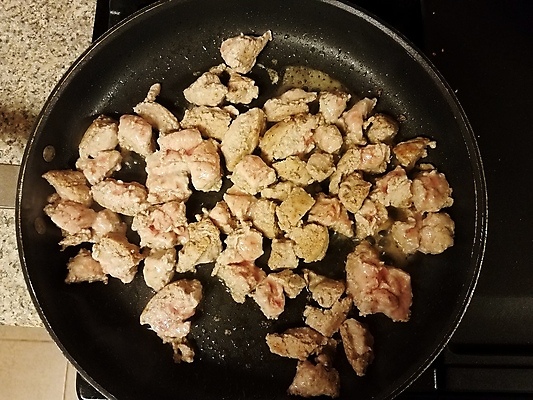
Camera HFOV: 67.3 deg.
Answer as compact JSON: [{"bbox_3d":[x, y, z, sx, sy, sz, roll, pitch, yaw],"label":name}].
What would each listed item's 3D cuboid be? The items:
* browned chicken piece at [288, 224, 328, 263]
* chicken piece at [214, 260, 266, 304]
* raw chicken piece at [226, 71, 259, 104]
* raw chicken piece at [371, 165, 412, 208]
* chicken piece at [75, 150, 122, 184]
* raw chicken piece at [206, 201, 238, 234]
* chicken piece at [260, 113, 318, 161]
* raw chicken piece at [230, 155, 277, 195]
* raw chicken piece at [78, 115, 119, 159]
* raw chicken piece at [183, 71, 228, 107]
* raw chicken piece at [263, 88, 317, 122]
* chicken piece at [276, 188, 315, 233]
[{"bbox_3d":[0.031,0.032,0.299,0.029,0.015,0.027,15,81,4],"label":"browned chicken piece"},{"bbox_3d":[-0.021,0.055,0.285,0.029,0.020,0.027,36,80,6],"label":"chicken piece"},{"bbox_3d":[-0.018,-0.086,0.313,0.025,0.018,0.023,6,80,1],"label":"raw chicken piece"},{"bbox_3d":[0.093,-0.005,0.294,0.031,0.021,0.028,-30,81,-5],"label":"raw chicken piece"},{"bbox_3d":[-0.125,-0.027,0.303,0.033,0.018,0.024,-32,82,-5],"label":"chicken piece"},{"bbox_3d":[-0.031,0.014,0.295,0.018,0.017,0.025,-36,81,-8],"label":"raw chicken piece"},{"bbox_3d":[0.019,-0.048,0.302,0.049,0.021,0.030,-26,80,-4],"label":"chicken piece"},{"bbox_3d":[-0.010,-0.019,0.306,0.033,0.020,0.028,20,81,4],"label":"raw chicken piece"},{"bbox_3d":[-0.130,-0.049,0.312,0.024,0.020,0.033,28,82,6],"label":"raw chicken piece"},{"bbox_3d":[-0.045,-0.084,0.311,0.029,0.021,0.028,-44,83,-7],"label":"raw chicken piece"},{"bbox_3d":[0.019,-0.074,0.311,0.043,0.019,0.024,-10,80,-2],"label":"raw chicken piece"},{"bbox_3d":[0.021,0.007,0.293,0.022,0.020,0.033,38,82,6],"label":"chicken piece"}]

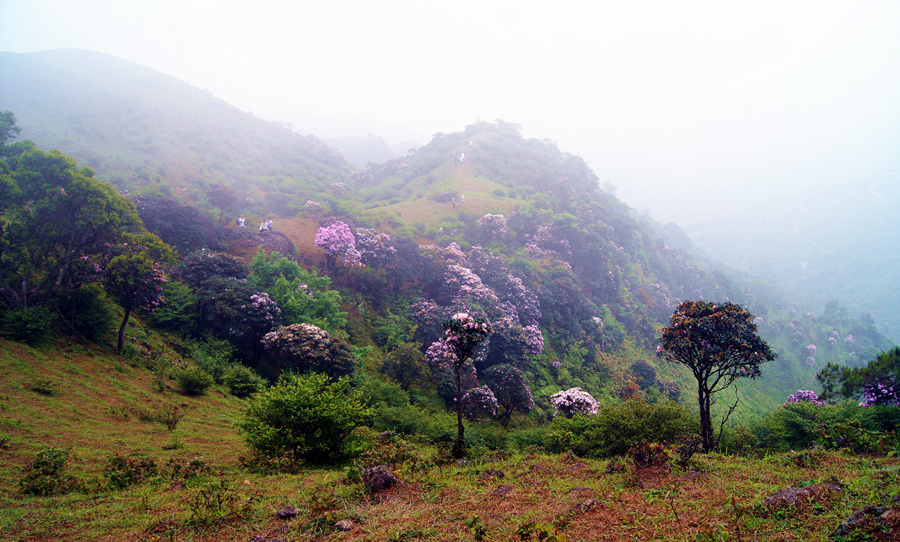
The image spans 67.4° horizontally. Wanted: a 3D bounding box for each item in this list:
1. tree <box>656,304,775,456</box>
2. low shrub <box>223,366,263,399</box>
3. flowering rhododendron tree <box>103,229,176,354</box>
[{"bbox_3d":[5.928,2.347,15.000,2.529,3.347,2.374,0,4,0],"label":"tree"},{"bbox_3d":[-6.770,3.605,22.000,1.305,1.109,1.201,0,4,0],"label":"low shrub"},{"bbox_3d":[-11.087,0.730,24.000,2.511,4.158,2.358,0,4,0],"label":"flowering rhododendron tree"}]

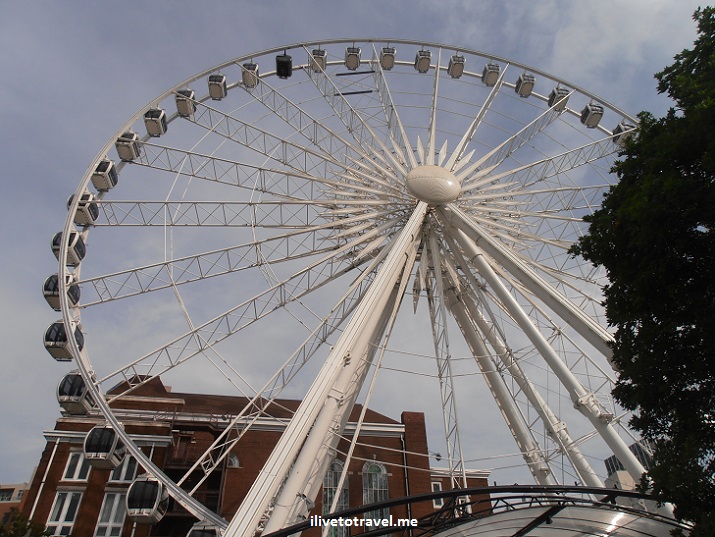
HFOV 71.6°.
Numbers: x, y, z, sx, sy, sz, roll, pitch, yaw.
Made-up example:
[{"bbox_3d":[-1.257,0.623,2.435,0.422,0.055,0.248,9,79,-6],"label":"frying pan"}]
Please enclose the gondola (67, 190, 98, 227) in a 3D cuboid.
[{"bbox_3d":[-22.614,-4.903,41.047,1.803,1.917,1.761,2,-39,-5],"label":"gondola"}]

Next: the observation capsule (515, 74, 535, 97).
[{"bbox_3d":[19.863,-21.774,58.827,1.900,2.080,1.620,2,-39,-4],"label":"observation capsule"}]

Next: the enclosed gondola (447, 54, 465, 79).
[{"bbox_3d":[11.932,-24.326,59.667,1.700,2.080,1.880,2,-39,-5],"label":"enclosed gondola"}]

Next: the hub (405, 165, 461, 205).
[{"bbox_3d":[6.302,-6.970,41.164,4.516,4.516,1.704,2,-39,-5],"label":"hub"}]

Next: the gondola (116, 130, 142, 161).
[{"bbox_3d":[-20.889,-11.219,45.335,1.700,2.080,1.880,2,-39,-5],"label":"gondola"}]

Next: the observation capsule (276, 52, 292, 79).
[{"bbox_3d":[-8.271,-23.200,56.868,1.900,2.080,1.620,2,-39,-4],"label":"observation capsule"}]

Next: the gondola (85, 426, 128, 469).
[{"bbox_3d":[-14.911,10.582,29.441,1.803,1.917,1.761,2,-39,-5],"label":"gondola"}]

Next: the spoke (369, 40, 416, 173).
[{"bbox_3d":[3.609,-16.127,52.458,0.450,25.760,3.000,-4,-38,-9],"label":"spoke"}]

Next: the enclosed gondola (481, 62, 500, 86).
[{"bbox_3d":[16.116,-23.493,60.266,1.803,1.917,1.761,2,-39,-5],"label":"enclosed gondola"}]

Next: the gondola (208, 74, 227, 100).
[{"bbox_3d":[-15.060,-19.540,53.682,1.803,1.917,1.761,2,-39,-5],"label":"gondola"}]

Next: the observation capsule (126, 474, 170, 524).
[{"bbox_3d":[-11.370,12.525,26.930,1.700,2.080,1.880,2,-39,-5],"label":"observation capsule"}]

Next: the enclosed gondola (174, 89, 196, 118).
[{"bbox_3d":[-17.326,-16.845,50.339,1.700,2.080,1.880,2,-39,-5],"label":"enclosed gondola"}]

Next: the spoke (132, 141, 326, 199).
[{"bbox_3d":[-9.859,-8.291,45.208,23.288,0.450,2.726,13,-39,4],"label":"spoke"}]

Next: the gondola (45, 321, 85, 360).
[{"bbox_3d":[-19.390,4.771,33.000,1.900,2.080,1.620,2,-39,-4],"label":"gondola"}]

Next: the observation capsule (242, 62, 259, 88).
[{"bbox_3d":[-11.729,-21.322,54.601,1.700,2.080,1.880,2,-39,-5],"label":"observation capsule"}]

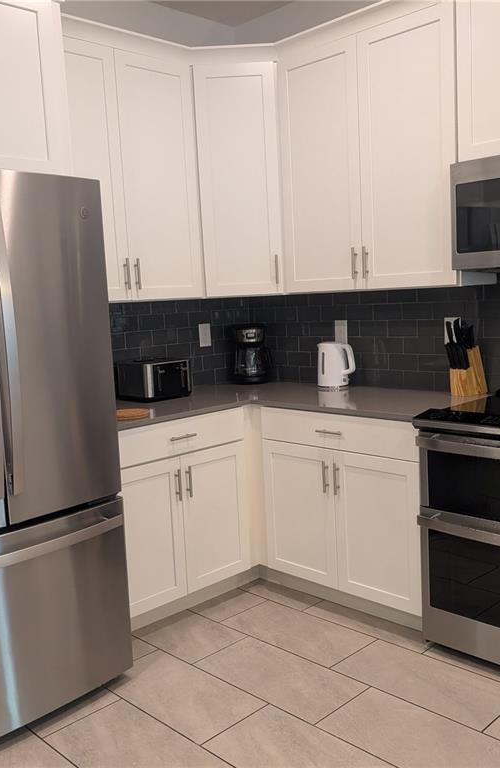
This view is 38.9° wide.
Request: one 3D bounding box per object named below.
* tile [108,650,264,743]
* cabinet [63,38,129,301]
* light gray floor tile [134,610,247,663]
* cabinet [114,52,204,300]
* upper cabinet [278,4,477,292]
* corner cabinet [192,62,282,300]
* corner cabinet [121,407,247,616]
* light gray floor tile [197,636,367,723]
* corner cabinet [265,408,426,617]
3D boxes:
[{"bbox_3d":[-0.252,1.089,2.497,0.310,0.010,0.603,-9,9,-44],"label":"tile"},{"bbox_3d":[-0.817,-0.894,3.074,0.420,1.081,0.323,-9,9,-44],"label":"cabinet"},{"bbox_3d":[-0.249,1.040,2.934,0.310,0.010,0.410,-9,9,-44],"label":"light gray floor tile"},{"bbox_3d":[-0.517,-0.940,3.365,0.423,1.081,0.323,-9,9,-44],"label":"cabinet"},{"bbox_3d":[0.592,-0.973,3.195,0.323,1.081,0.924,-9,9,-44],"label":"upper cabinet"},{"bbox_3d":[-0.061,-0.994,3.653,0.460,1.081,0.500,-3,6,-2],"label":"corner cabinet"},{"bbox_3d":[-0.501,0.535,3.336,0.800,0.795,0.605,-9,9,-44],"label":"corner cabinet"},{"bbox_3d":[0.103,1.082,2.623,0.305,0.010,0.610,-9,9,-44],"label":"light gray floor tile"},{"bbox_3d":[0.583,0.471,3.215,0.628,0.761,0.832,-9,9,-44],"label":"corner cabinet"}]

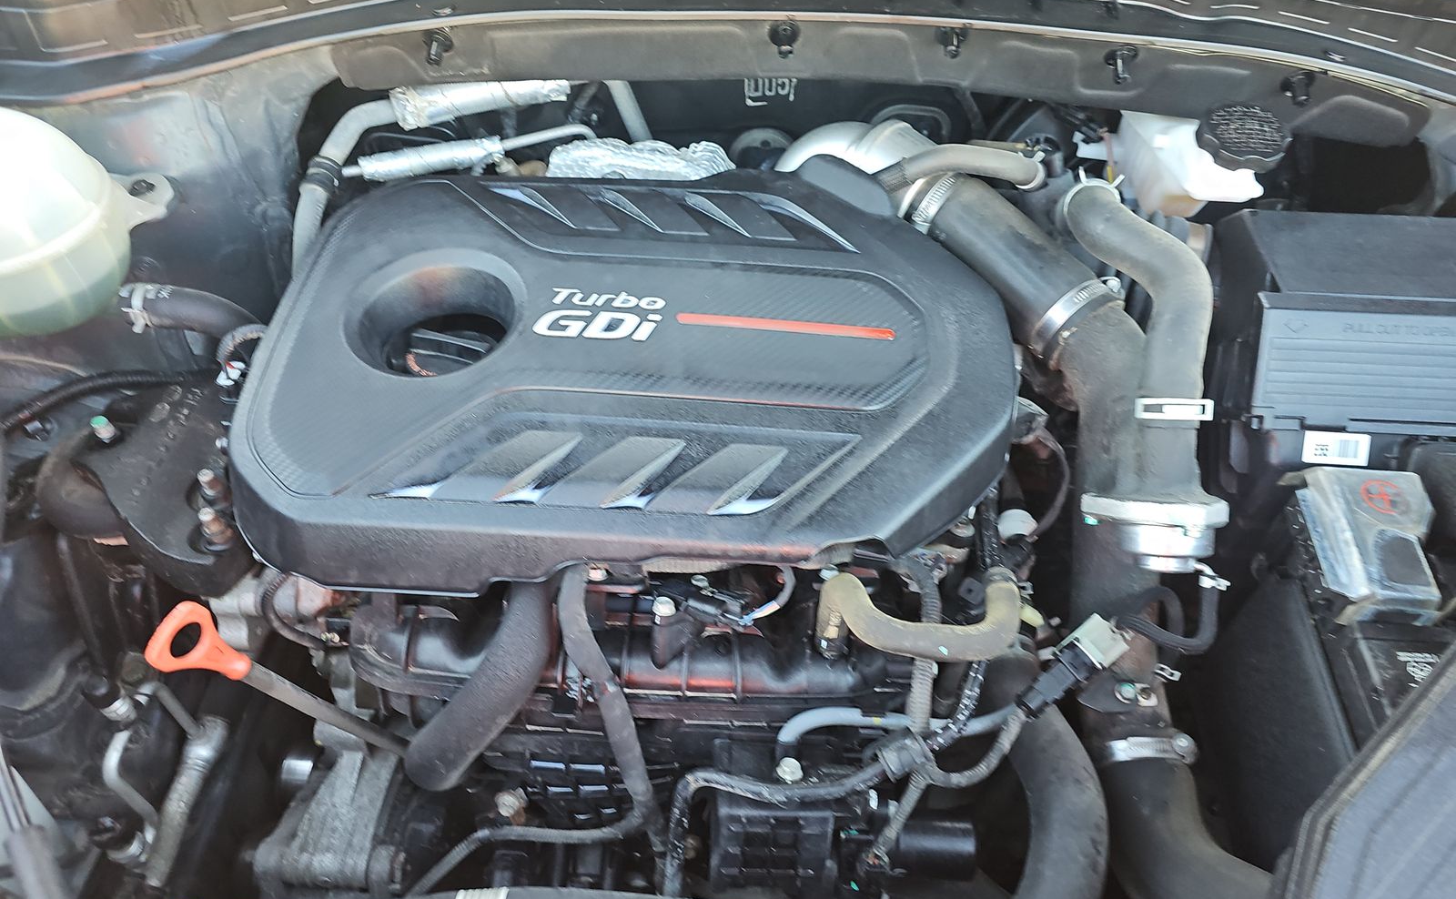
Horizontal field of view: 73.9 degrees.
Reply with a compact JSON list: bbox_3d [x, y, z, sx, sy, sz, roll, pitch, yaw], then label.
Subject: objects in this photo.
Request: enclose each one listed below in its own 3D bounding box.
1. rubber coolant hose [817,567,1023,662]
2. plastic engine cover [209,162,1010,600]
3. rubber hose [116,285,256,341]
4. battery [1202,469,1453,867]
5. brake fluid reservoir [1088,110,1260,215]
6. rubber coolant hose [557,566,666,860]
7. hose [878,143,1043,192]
[{"bbox_3d":[0.125,0.112,0.628,0.138,0.054,0.048,3,52,0],"label":"rubber coolant hose"},{"bbox_3d":[-0.051,-0.066,0.698,0.502,0.093,0.365,3,52,0],"label":"plastic engine cover"},{"bbox_3d":[-0.396,-0.096,0.700,0.106,0.036,0.036,3,52,0],"label":"rubber hose"},{"bbox_3d":[0.514,0.176,0.727,0.245,0.200,0.190,3,52,0],"label":"battery"},{"bbox_3d":[0.357,-0.231,0.736,0.118,0.097,0.110,3,52,0],"label":"brake fluid reservoir"},{"bbox_3d":[-0.074,0.185,0.670,0.084,0.202,0.128,3,52,0],"label":"rubber coolant hose"},{"bbox_3d":[0.178,-0.217,0.741,0.123,0.036,0.035,3,52,0],"label":"hose"}]

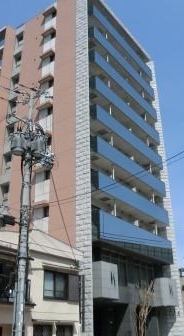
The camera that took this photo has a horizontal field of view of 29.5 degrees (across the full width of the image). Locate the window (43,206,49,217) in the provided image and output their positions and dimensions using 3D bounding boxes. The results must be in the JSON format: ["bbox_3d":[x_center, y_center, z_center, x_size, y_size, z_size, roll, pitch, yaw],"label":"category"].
[{"bbox_3d":[-3.252,3.076,24.598,0.570,0.800,0.120,-19,-31,32],"label":"window"}]

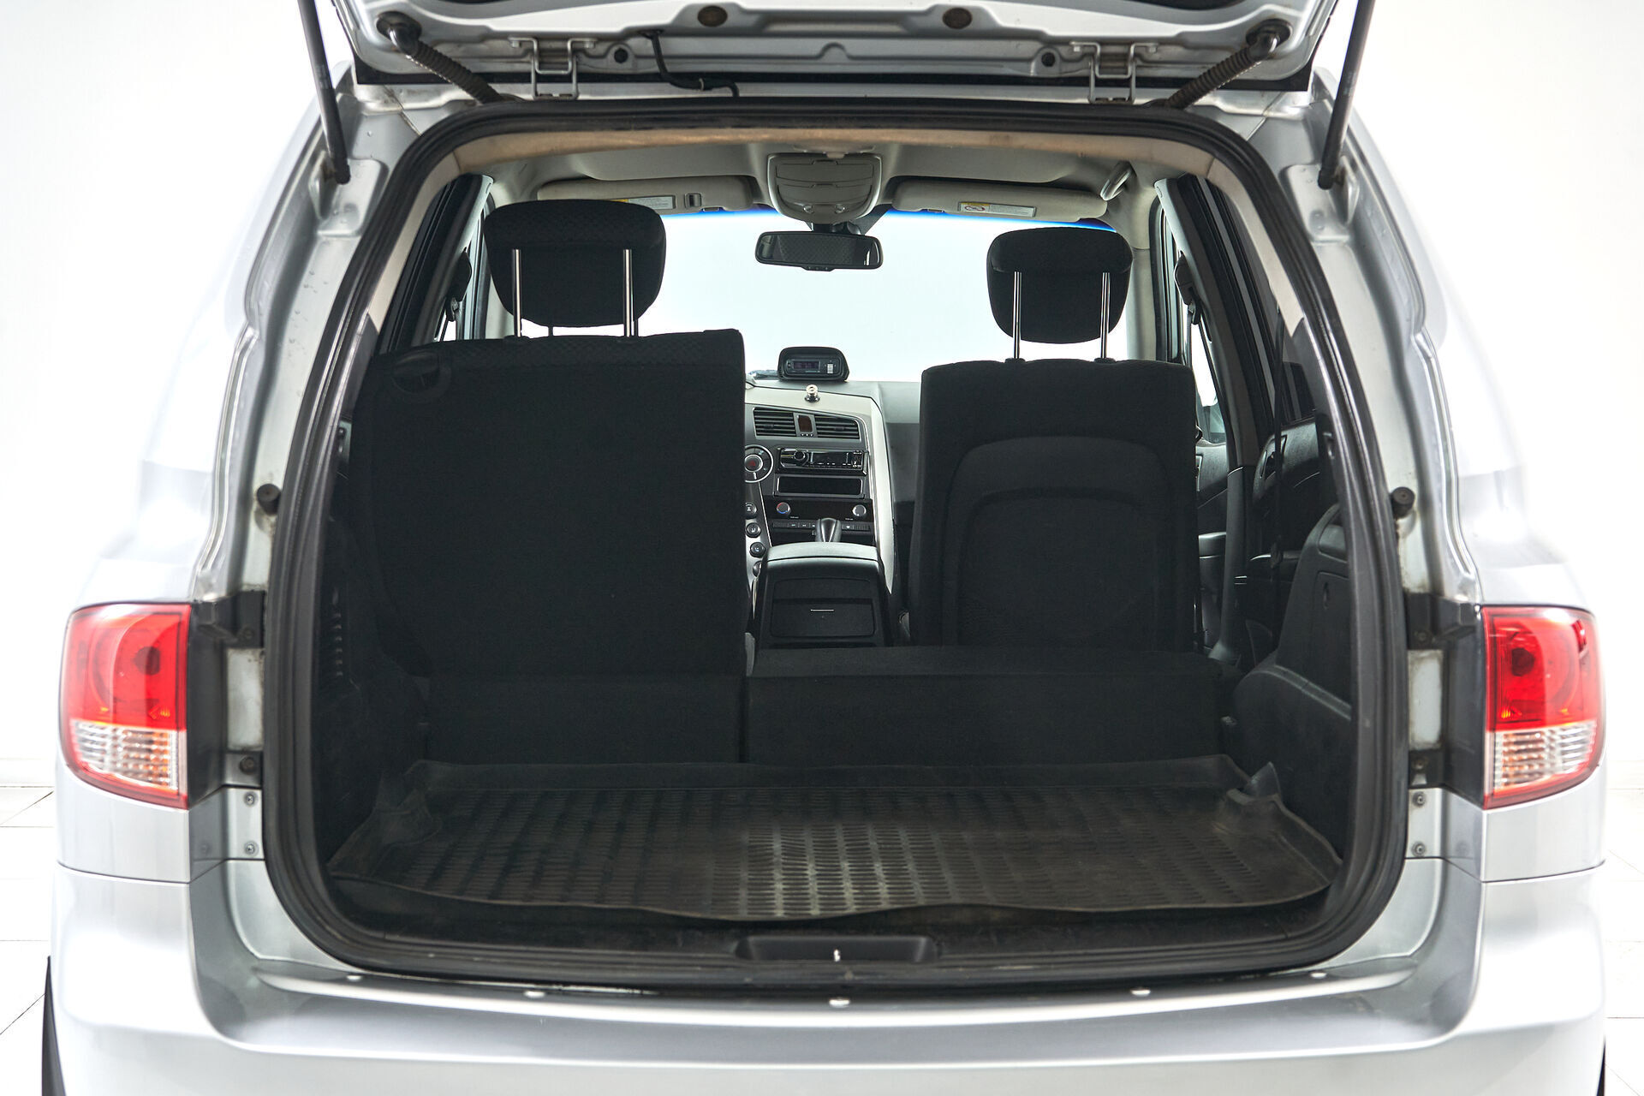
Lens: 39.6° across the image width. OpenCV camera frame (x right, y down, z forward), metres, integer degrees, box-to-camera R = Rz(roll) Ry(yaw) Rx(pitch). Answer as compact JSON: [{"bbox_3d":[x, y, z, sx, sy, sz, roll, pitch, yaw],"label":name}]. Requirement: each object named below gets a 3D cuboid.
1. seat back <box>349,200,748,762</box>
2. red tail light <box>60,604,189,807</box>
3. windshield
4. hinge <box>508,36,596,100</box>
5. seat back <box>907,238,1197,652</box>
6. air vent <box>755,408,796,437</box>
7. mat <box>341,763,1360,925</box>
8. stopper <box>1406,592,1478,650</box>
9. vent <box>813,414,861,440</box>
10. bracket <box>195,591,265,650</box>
[{"bbox_3d":[-0.358,-0.088,3.033,0.510,0.730,0.230,0,16,-1],"label":"seat back"},{"bbox_3d":[-0.642,0.149,2.104,0.155,0.185,0.160,0,6,-1],"label":"red tail light"},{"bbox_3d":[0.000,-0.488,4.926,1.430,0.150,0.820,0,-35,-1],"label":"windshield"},{"bbox_3d":[-0.280,-0.499,2.370,0.091,0.066,0.070,0,6,-1],"label":"hinge"},{"bbox_3d":[0.392,-0.143,3.939,0.480,0.790,0.260,0,20,-1],"label":"seat back"},{"bbox_3d":[-0.102,-0.273,4.950,0.094,0.059,0.035,0,-9,-1],"label":"air vent"},{"bbox_3d":[0.006,0.326,2.680,1.070,0.065,0.750,0,6,-1],"label":"mat"},{"bbox_3d":[0.575,0.067,2.120,0.060,0.055,0.070,0,6,-1],"label":"stopper"},{"bbox_3d":[0.033,-0.263,4.950,0.102,0.058,0.035,0,-9,-1],"label":"vent"},{"bbox_3d":[-0.549,0.067,2.120,0.060,0.055,0.070,0,6,-1],"label":"bracket"}]

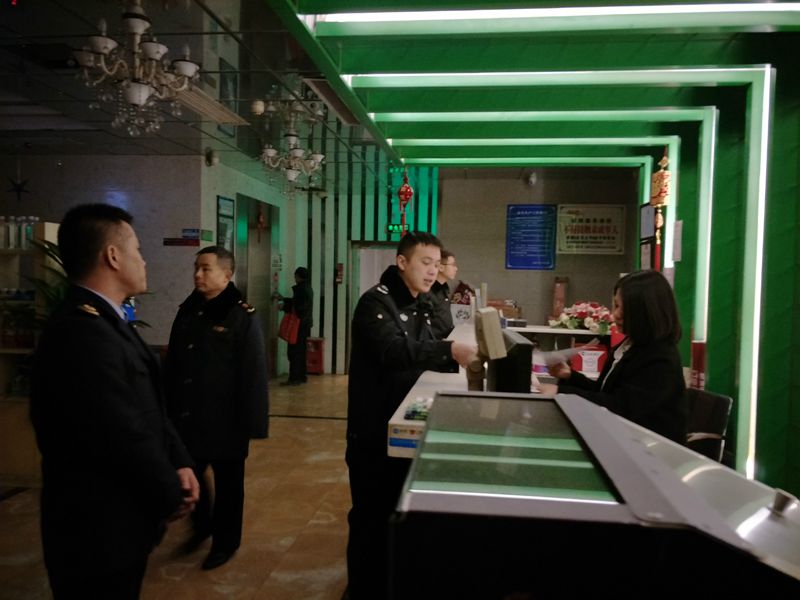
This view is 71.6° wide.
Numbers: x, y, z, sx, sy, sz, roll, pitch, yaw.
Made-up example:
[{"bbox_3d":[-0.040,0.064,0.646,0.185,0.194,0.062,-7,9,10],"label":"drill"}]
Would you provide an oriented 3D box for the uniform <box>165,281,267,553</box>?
[{"bbox_3d":[-1.032,0.652,3.109,0.580,1.460,0.420,3,2,30],"label":"uniform"}]

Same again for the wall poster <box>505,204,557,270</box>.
[{"bbox_3d":[1.716,-0.820,7.240,0.623,0.841,0.030,2,2,9],"label":"wall poster"}]

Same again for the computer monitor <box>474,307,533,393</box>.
[{"bbox_3d":[0.438,0.218,2.347,0.190,0.390,0.290,3,2,32],"label":"computer monitor"}]

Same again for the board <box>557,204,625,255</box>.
[{"bbox_3d":[2.457,-0.910,7.124,0.833,0.634,0.030,2,2,9],"label":"board"}]

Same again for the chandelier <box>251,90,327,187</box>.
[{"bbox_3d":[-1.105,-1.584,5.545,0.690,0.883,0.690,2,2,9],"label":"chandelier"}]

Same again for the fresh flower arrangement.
[{"bbox_3d":[2.114,0.204,6.461,0.780,0.400,0.460,2,2,9],"label":"fresh flower arrangement"}]

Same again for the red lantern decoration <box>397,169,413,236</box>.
[{"bbox_3d":[0.046,-1.003,5.737,0.150,0.710,0.150,2,2,9],"label":"red lantern decoration"}]

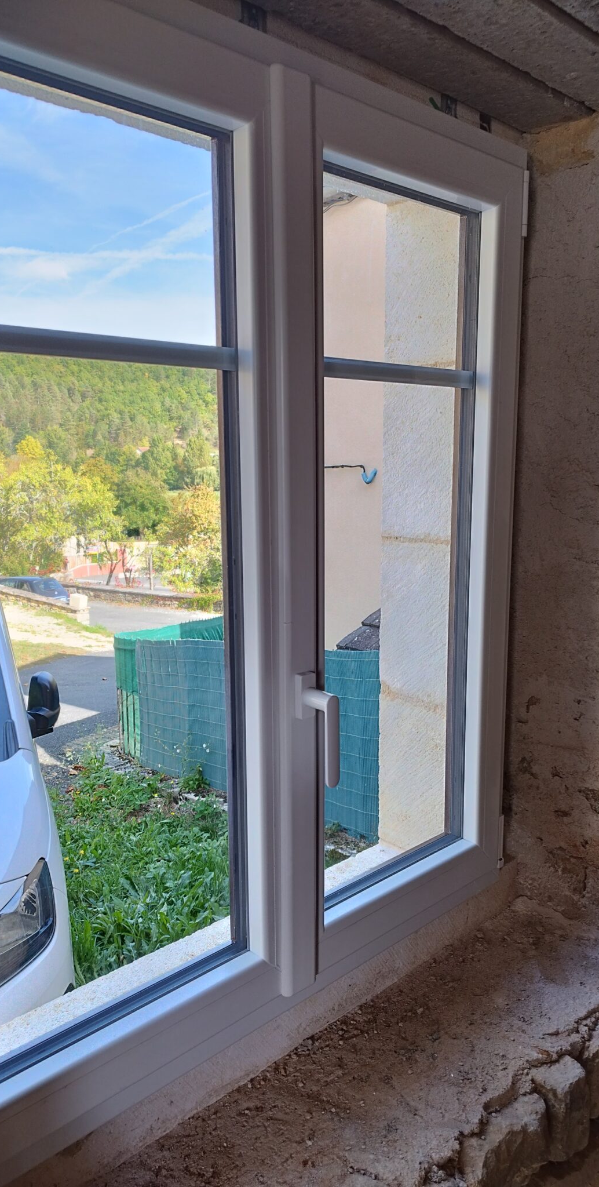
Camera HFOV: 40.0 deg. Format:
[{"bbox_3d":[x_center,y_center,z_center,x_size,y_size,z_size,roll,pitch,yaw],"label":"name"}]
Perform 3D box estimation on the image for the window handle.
[{"bbox_3d":[0.026,0.188,1.132,0.027,0.150,0.061,-9,13,-42],"label":"window handle"}]

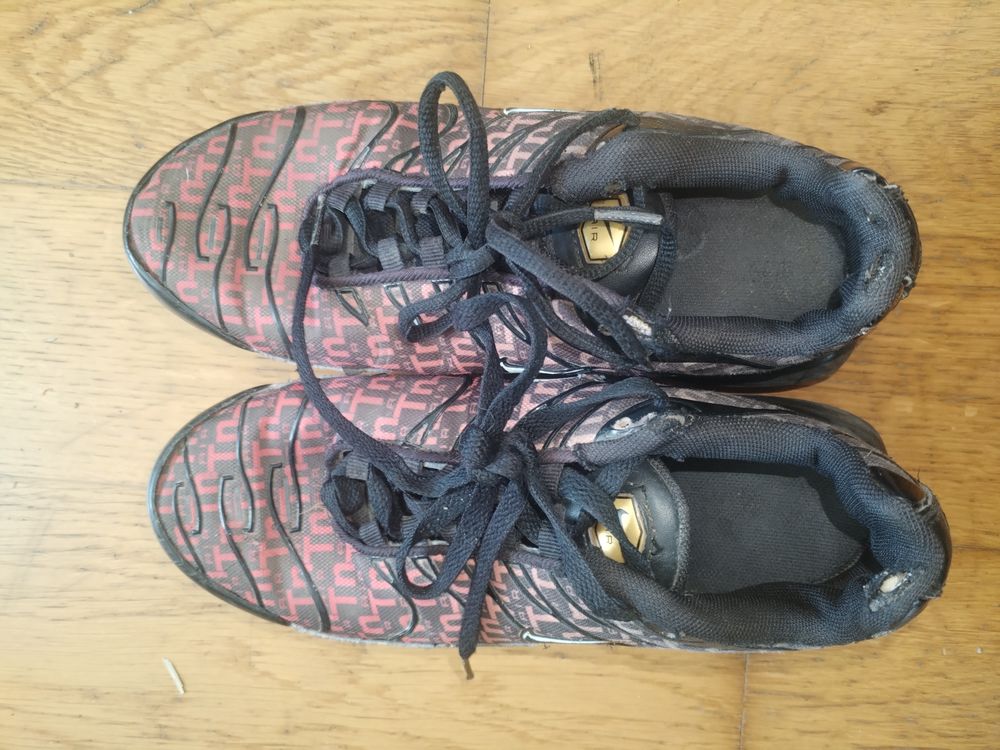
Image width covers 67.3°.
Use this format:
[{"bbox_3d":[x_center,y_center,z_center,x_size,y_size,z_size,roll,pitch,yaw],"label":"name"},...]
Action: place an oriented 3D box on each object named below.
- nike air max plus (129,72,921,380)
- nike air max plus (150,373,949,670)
[{"bbox_3d":[0.002,-0.050,0.265,0.293,0.114,0.109,3,90,0],"label":"nike air max plus"},{"bbox_3d":[0.010,0.053,0.265,0.293,0.114,0.108,1,90,0],"label":"nike air max plus"}]

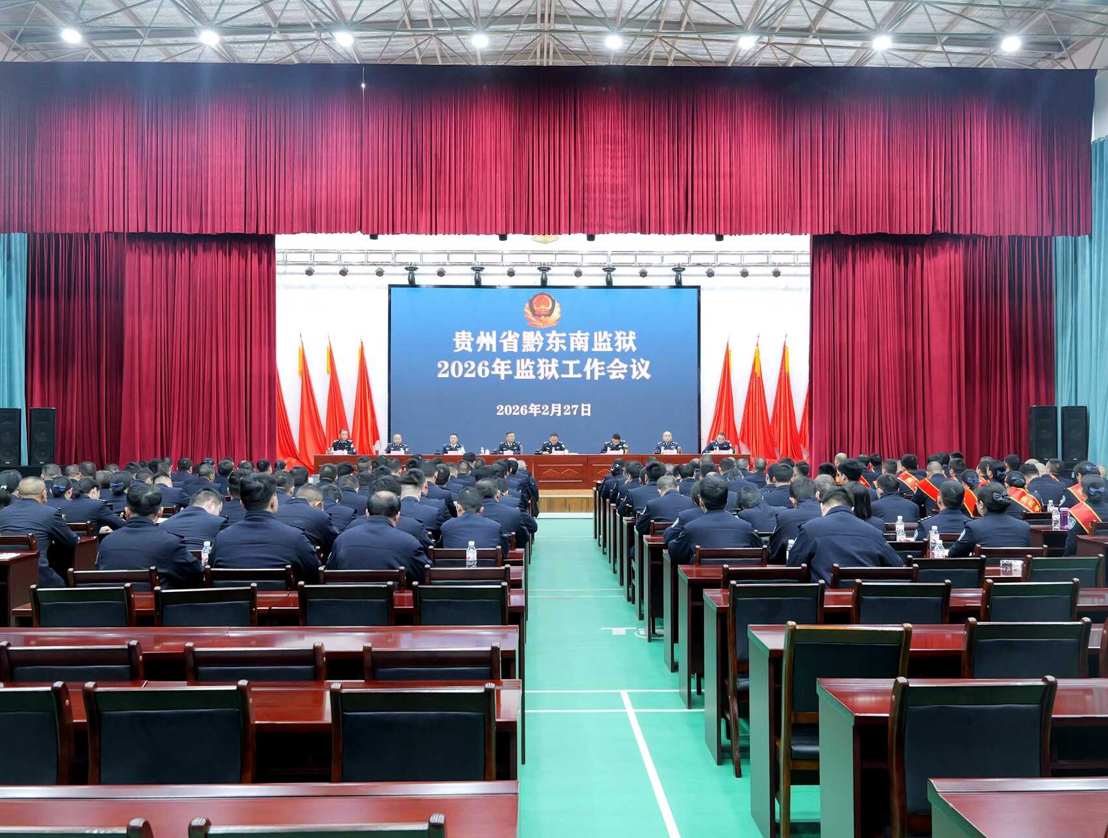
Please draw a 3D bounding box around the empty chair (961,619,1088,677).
[{"bbox_3d":[1.744,1.190,3.819,0.445,0.910,0.530,0,-1,0],"label":"empty chair"}]

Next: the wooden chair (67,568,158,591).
[{"bbox_3d":[-2.266,1.220,5.189,0.460,0.920,0.560,0,-1,-8],"label":"wooden chair"}]

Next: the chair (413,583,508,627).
[{"bbox_3d":[-0.434,1.197,4.700,0.455,0.920,0.530,0,-1,-1],"label":"chair"}]

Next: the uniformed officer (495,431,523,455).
[{"bbox_3d":[-1.026,0.945,22.186,0.580,1.310,0.720,0,-1,-1],"label":"uniformed officer"}]

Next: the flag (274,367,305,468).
[{"bbox_3d":[-6.676,-0.354,24.300,0.900,3.250,0.500,0,-1,-1],"label":"flag"}]

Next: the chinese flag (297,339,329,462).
[{"bbox_3d":[-5.993,-0.415,24.300,0.850,3.270,0.500,0,-1,-1],"label":"chinese flag"}]

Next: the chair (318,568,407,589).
[{"bbox_3d":[-0.988,1.222,5.266,0.445,0.910,0.530,0,-1,-1],"label":"chair"}]

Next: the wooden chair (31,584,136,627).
[{"bbox_3d":[-2.103,1.179,4.605,0.450,0.900,0.570,0,-1,-1],"label":"wooden chair"}]

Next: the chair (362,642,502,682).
[{"bbox_3d":[-0.395,1.180,3.379,0.445,0.910,0.530,0,-1,-1],"label":"chair"}]

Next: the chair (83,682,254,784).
[{"bbox_3d":[-1.042,1.149,2.885,0.445,0.900,0.570,0,-1,-1],"label":"chair"}]

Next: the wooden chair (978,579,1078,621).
[{"bbox_3d":[2.208,1.198,4.760,0.455,0.920,0.530,0,-1,-1],"label":"wooden chair"}]

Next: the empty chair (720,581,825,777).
[{"bbox_3d":[1.010,1.180,4.702,0.445,0.900,0.570,0,-1,-1],"label":"empty chair"}]

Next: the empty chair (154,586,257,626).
[{"bbox_3d":[-1.612,1.208,4.623,0.445,0.910,0.530,0,-1,-12],"label":"empty chair"}]

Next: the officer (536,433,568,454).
[{"bbox_3d":[-0.011,0.947,22.100,0.630,1.220,0.700,0,-1,-1],"label":"officer"}]

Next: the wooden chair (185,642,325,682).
[{"bbox_3d":[-0.962,1.158,3.385,0.445,0.900,0.570,0,-1,-1],"label":"wooden chair"}]

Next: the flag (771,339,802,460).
[{"bbox_3d":[5.666,-0.275,23.800,0.789,3.420,0.500,0,-1,-1],"label":"flag"}]

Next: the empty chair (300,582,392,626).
[{"bbox_3d":[-0.961,1.210,4.737,0.445,0.910,0.530,0,-1,-1],"label":"empty chair"}]

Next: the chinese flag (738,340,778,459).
[{"bbox_3d":[5.090,-0.391,24.300,0.980,3.170,0.500,0,-1,-1],"label":"chinese flag"}]

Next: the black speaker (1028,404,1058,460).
[{"bbox_3d":[9.314,0.299,18.600,0.470,1.070,0.470,0,-1,9],"label":"black speaker"}]

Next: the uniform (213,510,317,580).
[{"bbox_3d":[-1.530,0.809,5.200,0.570,0.640,0.480,0,-1,-1],"label":"uniform"}]

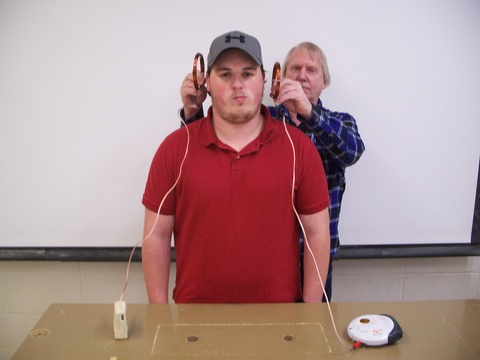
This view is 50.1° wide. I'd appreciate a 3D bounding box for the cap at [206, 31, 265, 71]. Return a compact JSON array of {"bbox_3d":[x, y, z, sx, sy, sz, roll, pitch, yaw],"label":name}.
[{"bbox_3d":[-0.014,-0.383,1.550,0.172,0.138,0.265,0,11,0],"label":"cap"}]

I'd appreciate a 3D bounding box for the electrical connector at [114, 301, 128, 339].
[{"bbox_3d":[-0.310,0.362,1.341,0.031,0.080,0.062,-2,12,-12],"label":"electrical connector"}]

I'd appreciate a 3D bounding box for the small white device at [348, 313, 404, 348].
[{"bbox_3d":[0.352,0.389,1.336,0.145,0.029,0.132,-2,12,-12],"label":"small white device"}]

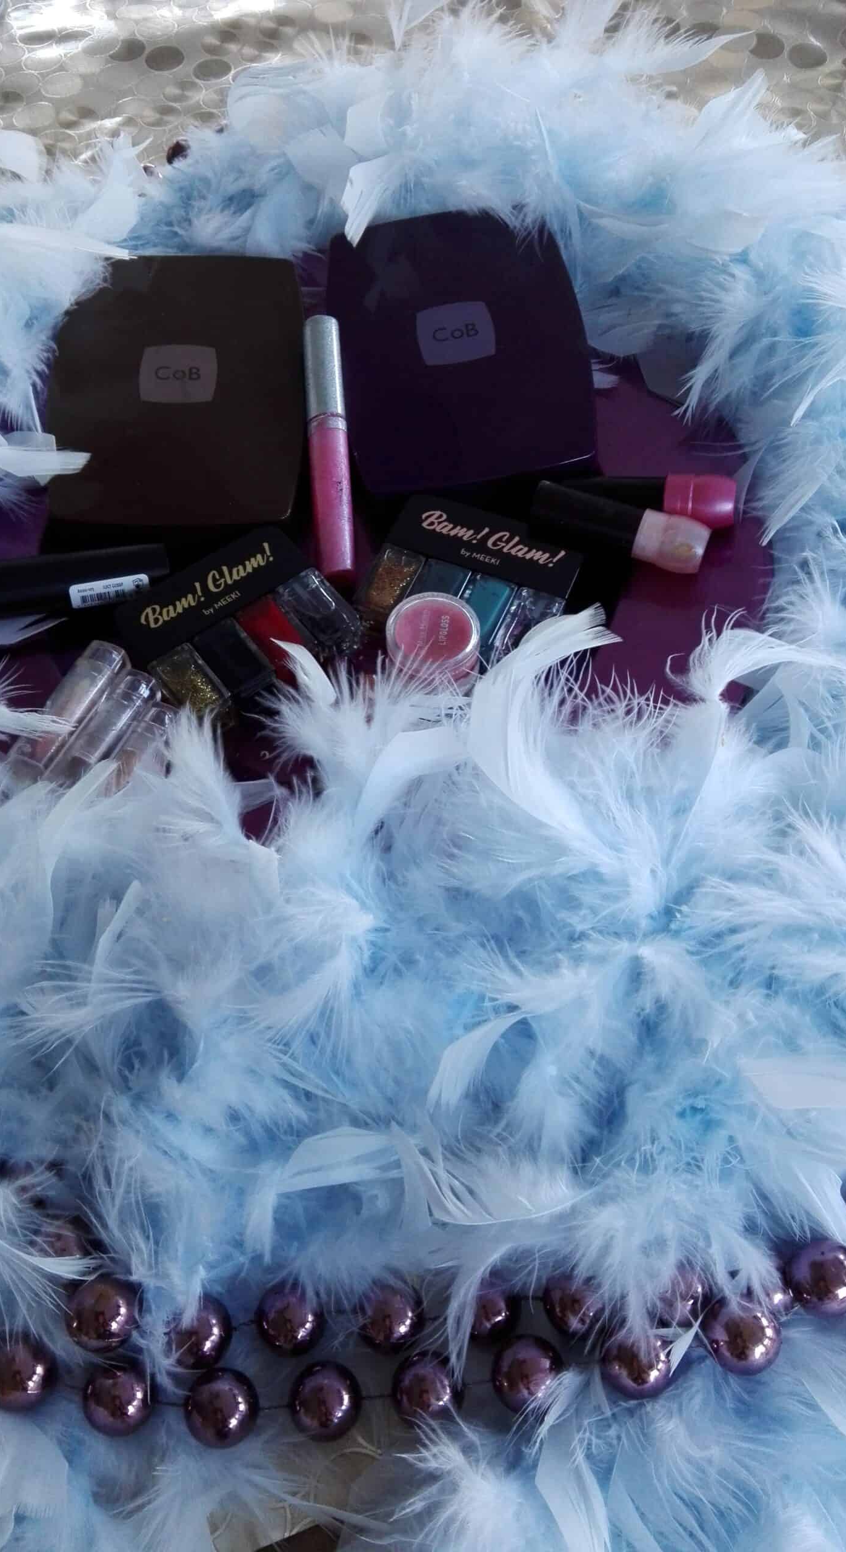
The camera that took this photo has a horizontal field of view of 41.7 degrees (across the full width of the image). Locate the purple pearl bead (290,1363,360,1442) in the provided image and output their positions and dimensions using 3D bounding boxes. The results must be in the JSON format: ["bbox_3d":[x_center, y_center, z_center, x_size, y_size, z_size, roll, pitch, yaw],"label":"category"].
[{"bbox_3d":[-0.026,0.165,0.294,0.019,0.019,0.019,0,63,0],"label":"purple pearl bead"}]

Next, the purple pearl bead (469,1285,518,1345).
[{"bbox_3d":[0.018,0.146,0.305,0.019,0.019,0.019,0,63,0],"label":"purple pearl bead"}]

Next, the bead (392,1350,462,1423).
[{"bbox_3d":[0.001,0.165,0.300,0.019,0.019,0.019,0,63,0],"label":"bead"}]

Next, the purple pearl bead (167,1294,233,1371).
[{"bbox_3d":[-0.061,0.151,0.302,0.019,0.019,0.019,0,63,0],"label":"purple pearl bead"}]

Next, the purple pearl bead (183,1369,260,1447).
[{"bbox_3d":[-0.052,0.165,0.290,0.019,0.019,0.019,0,63,0],"label":"purple pearl bead"}]

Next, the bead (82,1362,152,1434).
[{"bbox_3d":[-0.083,0.168,0.300,0.019,0.019,0.019,0,63,0],"label":"bead"}]

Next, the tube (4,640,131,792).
[{"bbox_3d":[-0.126,-0.017,0.384,0.015,0.015,0.067,25,65,12],"label":"tube"}]

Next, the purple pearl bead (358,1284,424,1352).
[{"bbox_3d":[-0.009,0.152,0.311,0.019,0.019,0.019,0,63,0],"label":"purple pearl bead"}]

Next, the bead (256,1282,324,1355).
[{"bbox_3d":[-0.036,0.149,0.305,0.019,0.019,0.019,0,63,0],"label":"bead"}]

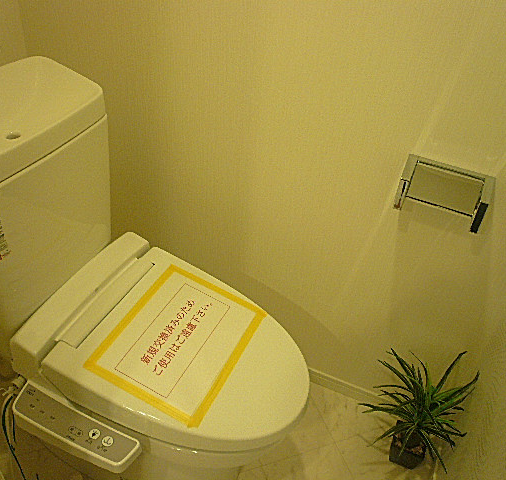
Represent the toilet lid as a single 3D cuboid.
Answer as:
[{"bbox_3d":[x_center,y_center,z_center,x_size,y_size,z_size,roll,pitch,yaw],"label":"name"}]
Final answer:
[{"bbox_3d":[-0.104,0.221,1.018,0.448,0.075,0.380,22,41,13],"label":"toilet lid"}]

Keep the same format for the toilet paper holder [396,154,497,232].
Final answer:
[{"bbox_3d":[0.356,-0.089,0.972,0.162,0.064,0.102,20,41,15],"label":"toilet paper holder"}]

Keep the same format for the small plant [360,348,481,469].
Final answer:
[{"bbox_3d":[0.395,0.440,1.271,0.245,0.305,0.210,20,41,15],"label":"small plant"}]

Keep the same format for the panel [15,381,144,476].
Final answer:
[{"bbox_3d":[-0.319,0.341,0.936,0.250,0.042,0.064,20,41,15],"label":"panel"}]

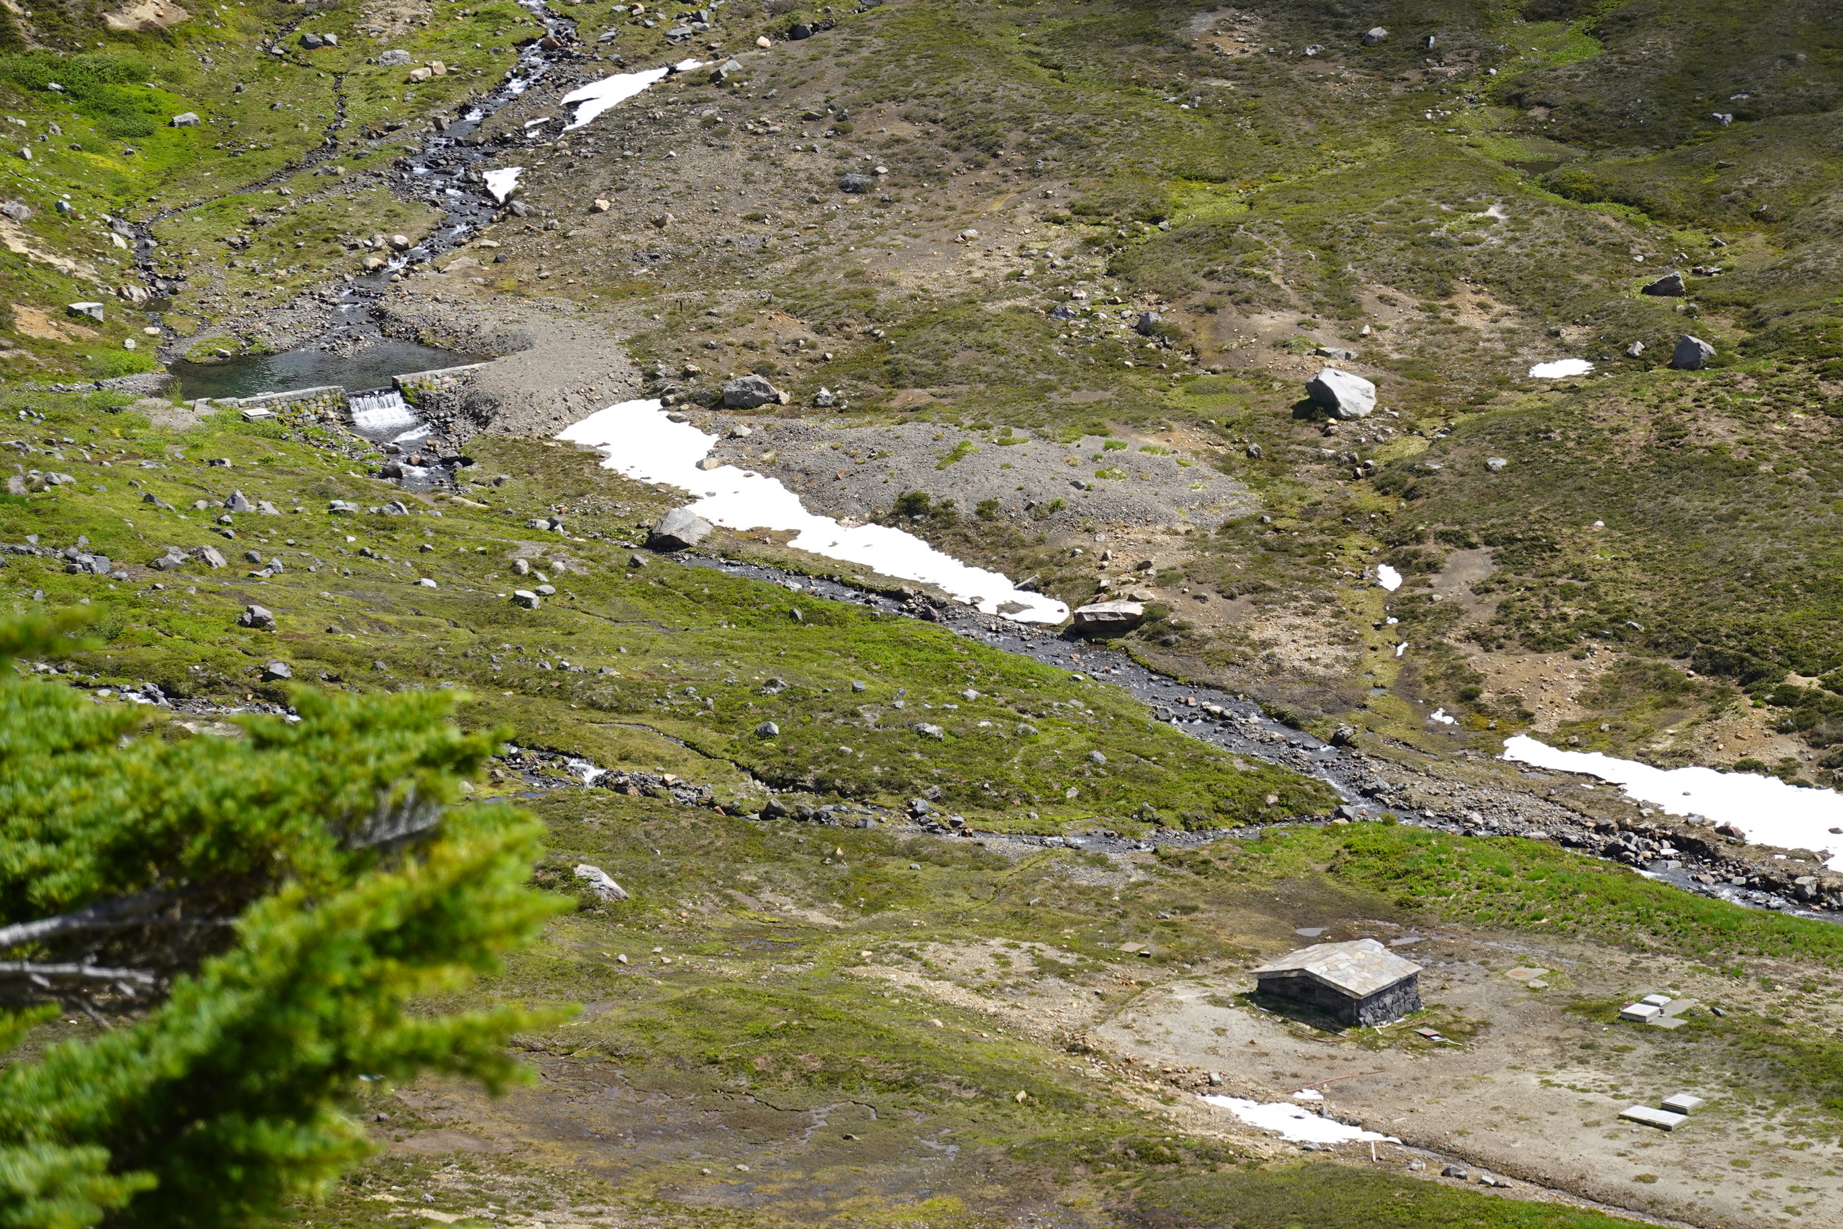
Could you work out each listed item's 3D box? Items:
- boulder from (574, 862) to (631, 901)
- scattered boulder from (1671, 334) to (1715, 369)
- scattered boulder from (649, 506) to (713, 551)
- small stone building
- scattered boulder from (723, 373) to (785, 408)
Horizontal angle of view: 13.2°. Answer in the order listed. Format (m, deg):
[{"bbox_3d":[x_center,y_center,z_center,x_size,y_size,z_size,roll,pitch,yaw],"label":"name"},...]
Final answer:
[{"bbox_3d":[-17.469,14.635,437.407,3.000,1.700,2.100,-4,15,-14],"label":"boulder"},{"bbox_3d":[51.484,-17.520,532.229,2.800,2.100,2.500,5,16,19],"label":"scattered boulder"},{"bbox_3d":[-15.003,-5.318,499.747,3.700,2.400,3.100,4,15,14],"label":"scattered boulder"},{"bbox_3d":[22.154,19.384,425.111,6.947,2.703,6.270,11,18,35],"label":"small stone building"},{"bbox_3d":[-11.026,-14.754,522.676,3.800,1.900,2.800,0,15,0],"label":"scattered boulder"}]

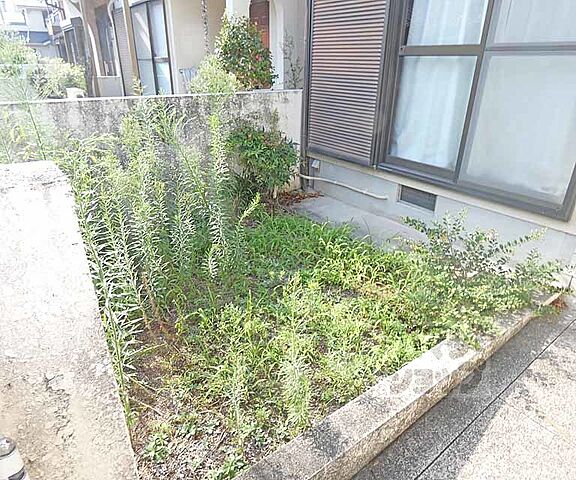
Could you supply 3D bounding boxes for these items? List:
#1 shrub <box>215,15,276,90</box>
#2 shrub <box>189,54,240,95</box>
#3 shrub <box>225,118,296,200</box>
[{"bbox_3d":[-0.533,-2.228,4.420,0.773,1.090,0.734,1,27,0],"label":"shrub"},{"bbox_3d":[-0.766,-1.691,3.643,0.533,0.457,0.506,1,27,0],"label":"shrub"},{"bbox_3d":[-0.292,-0.843,3.873,0.774,0.975,0.696,1,27,0],"label":"shrub"}]

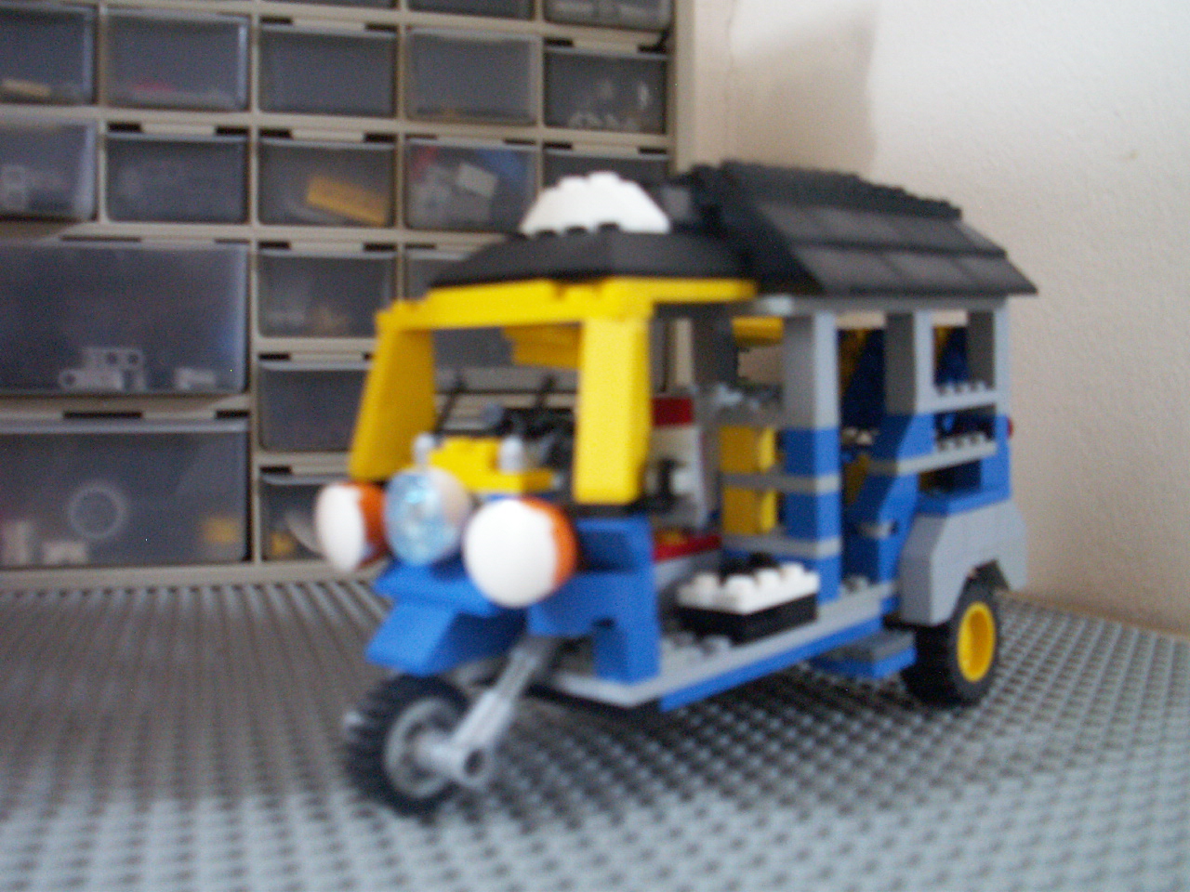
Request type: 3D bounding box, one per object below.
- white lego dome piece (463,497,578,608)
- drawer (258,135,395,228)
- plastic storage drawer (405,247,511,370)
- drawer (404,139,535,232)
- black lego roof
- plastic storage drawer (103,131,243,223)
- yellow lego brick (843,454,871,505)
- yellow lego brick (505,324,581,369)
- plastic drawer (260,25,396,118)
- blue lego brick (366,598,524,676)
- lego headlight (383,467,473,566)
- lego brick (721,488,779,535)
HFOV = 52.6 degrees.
[{"bbox_3d":[-0.012,0.017,0.189,0.016,0.016,0.011,1,6,34],"label":"white lego dome piece"},{"bbox_3d":[-0.122,-0.104,0.521,0.054,0.036,0.130,-1,3,-18],"label":"drawer"},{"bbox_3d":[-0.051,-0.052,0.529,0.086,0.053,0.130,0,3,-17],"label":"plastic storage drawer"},{"bbox_3d":[-0.065,-0.103,0.522,0.051,0.035,0.130,0,3,-17],"label":"drawer"},{"bbox_3d":[0.031,-0.047,0.266,0.076,0.030,0.140,4,8,43],"label":"black lego roof"},{"bbox_3d":[-0.178,-0.105,0.536,0.053,0.036,0.135,0,0,-13],"label":"plastic storage drawer"},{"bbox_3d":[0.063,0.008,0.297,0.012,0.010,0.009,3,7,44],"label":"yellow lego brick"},{"bbox_3d":[-0.008,-0.020,0.242,0.021,0.010,0.010,4,8,45],"label":"yellow lego brick"},{"bbox_3d":[-0.122,-0.150,0.549,0.053,0.036,0.135,0,0,-13],"label":"plastic drawer"},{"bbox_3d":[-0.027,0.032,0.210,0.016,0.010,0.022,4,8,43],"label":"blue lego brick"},{"bbox_3d":[-0.028,0.012,0.201,0.016,0.016,0.014,4,8,45],"label":"lego headlight"},{"bbox_3d":[0.033,0.013,0.257,0.008,0.010,0.008,4,8,45],"label":"lego brick"}]

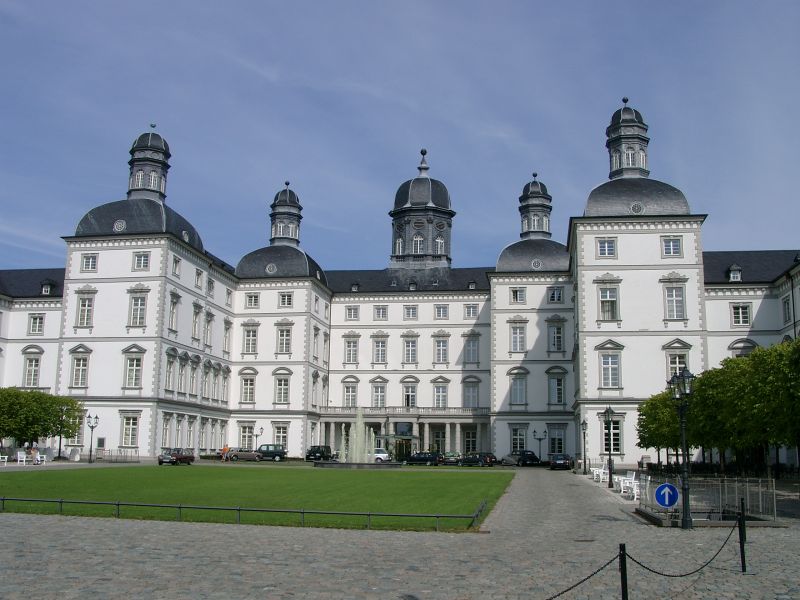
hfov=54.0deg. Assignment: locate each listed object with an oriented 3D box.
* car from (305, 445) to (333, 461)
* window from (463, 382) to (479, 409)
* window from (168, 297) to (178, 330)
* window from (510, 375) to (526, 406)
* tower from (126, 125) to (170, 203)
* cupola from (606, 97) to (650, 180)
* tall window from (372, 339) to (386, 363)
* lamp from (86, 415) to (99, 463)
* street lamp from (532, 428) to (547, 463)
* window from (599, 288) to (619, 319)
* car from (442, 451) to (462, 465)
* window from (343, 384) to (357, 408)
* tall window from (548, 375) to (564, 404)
[{"bbox_3d":[-9.049,17.207,88.000,1.820,1.720,4.500,-2,-12,13],"label":"car"},{"bbox_3d":[9.299,12.641,102.775,1.836,3.294,0.300,-1,-11,9],"label":"window"},{"bbox_3d":[-23.160,1.532,80.280,0.300,3.141,1.751,-1,-12,8],"label":"window"},{"bbox_3d":[13.851,10.540,91.774,1.778,3.318,0.300,-1,-11,9],"label":"window"},{"bbox_3d":[-28.587,-15.526,89.909,4.350,9.368,4.350,-1,-11,9],"label":"tower"},{"bbox_3d":[23.565,-16.743,81.236,4.234,8.998,4.234,-1,-11,9],"label":"cupola"},{"bbox_3d":[-2.661,6.913,105.889,1.758,3.256,0.300,-1,-11,9],"label":"tall window"},{"bbox_3d":[-26.870,12.135,68.753,1.109,4.255,0.500,-1,-11,9],"label":"lamp"},{"bbox_3d":[15.272,15.898,85.536,1.501,3.587,0.500,-1,-11,9],"label":"street lamp"},{"bbox_3d":[18.945,0.353,71.214,1.714,3.119,0.300,-1,-11,9],"label":"window"},{"bbox_3d":[5.835,17.526,87.000,1.770,1.470,4.400,-1,-12,8],"label":"car"},{"bbox_3d":[-6.854,13.197,108.253,1.807,2.958,0.300,-1,-11,9],"label":"window"},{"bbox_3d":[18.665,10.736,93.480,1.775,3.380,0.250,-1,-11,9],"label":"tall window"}]

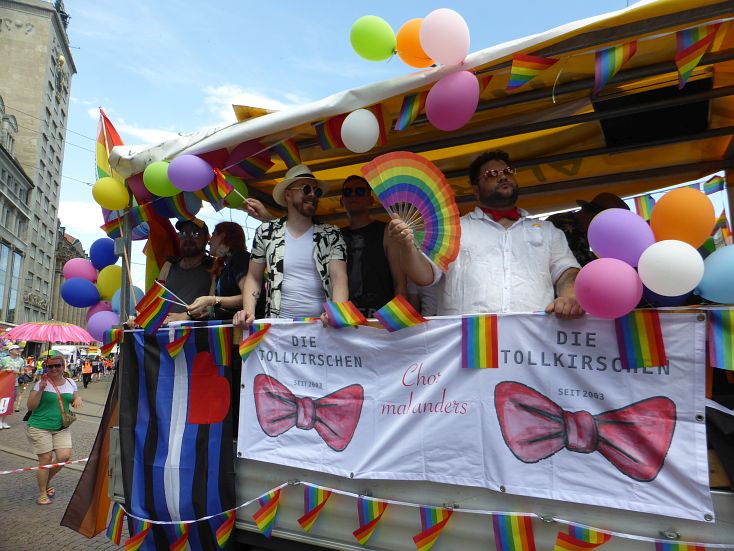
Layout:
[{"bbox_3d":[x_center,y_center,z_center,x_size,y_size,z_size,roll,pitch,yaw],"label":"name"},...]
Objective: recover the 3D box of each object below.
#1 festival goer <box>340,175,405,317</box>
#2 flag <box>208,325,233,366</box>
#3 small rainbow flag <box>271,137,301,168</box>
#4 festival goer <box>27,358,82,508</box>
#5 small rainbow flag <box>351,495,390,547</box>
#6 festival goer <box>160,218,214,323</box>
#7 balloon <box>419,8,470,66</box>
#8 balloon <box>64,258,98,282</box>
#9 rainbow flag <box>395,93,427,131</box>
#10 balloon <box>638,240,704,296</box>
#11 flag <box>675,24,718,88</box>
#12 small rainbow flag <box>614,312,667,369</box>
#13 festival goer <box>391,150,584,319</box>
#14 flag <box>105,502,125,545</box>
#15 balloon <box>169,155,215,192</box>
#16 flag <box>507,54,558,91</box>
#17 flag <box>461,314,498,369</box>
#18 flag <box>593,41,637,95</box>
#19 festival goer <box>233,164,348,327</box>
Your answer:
[{"bbox_3d":[-0.004,0.324,2.761,0.540,1.830,0.340,-2,-9,16],"label":"festival goer"},{"bbox_3d":[-0.782,0.377,2.719,0.155,0.210,0.030,-5,-10,30],"label":"flag"},{"bbox_3d":[-0.449,-0.675,2.840,0.170,0.200,0.060,-5,-10,30],"label":"small rainbow flag"},{"bbox_3d":[-3.466,1.651,5.671,0.550,1.640,0.400,6,-11,-37],"label":"festival goer"},{"bbox_3d":[0.015,1.034,2.140,0.150,0.205,0.050,-5,-10,28],"label":"small rainbow flag"},{"bbox_3d":[-1.105,0.460,3.140,0.490,1.690,0.400,0,-9,0],"label":"festival goer"},{"bbox_3d":[0.348,-1.059,2.270,0.220,0.260,0.220,-27,-6,25],"label":"balloon"},{"bbox_3d":[-1.955,-0.024,3.480,0.240,0.200,0.220,-5,-10,30],"label":"balloon"},{"bbox_3d":[0.207,-0.775,2.420,0.160,0.200,0.060,-5,-10,30],"label":"rainbow flag"},{"bbox_3d":[1.025,-0.024,1.714,0.195,0.195,0.195,-5,-10,28],"label":"balloon"},{"bbox_3d":[1.194,-0.791,1.840,0.125,0.210,0.060,-5,-10,30],"label":"flag"},{"bbox_3d":[0.932,0.218,1.735,0.155,0.205,0.030,-5,-10,30],"label":"small rainbow flag"},{"bbox_3d":[0.543,0.276,2.212,0.800,1.770,0.500,-5,-10,30],"label":"festival goer"},{"bbox_3d":[-1.498,1.471,3.020,0.160,0.220,0.050,-5,-10,30],"label":"flag"},{"bbox_3d":[-1.027,-0.594,2.980,0.270,0.220,0.220,6,-5,6],"label":"balloon"},{"bbox_3d":[0.689,-0.845,2.120,0.195,0.140,0.060,-5,-10,30],"label":"flag"},{"bbox_3d":[0.459,0.267,2.060,0.145,0.213,0.020,-5,-10,30],"label":"flag"},{"bbox_3d":[0.931,-0.783,1.916,0.145,0.185,0.060,-5,-10,28],"label":"flag"},{"bbox_3d":[-0.411,0.290,2.802,0.570,1.860,0.420,-3,-9,14],"label":"festival goer"}]

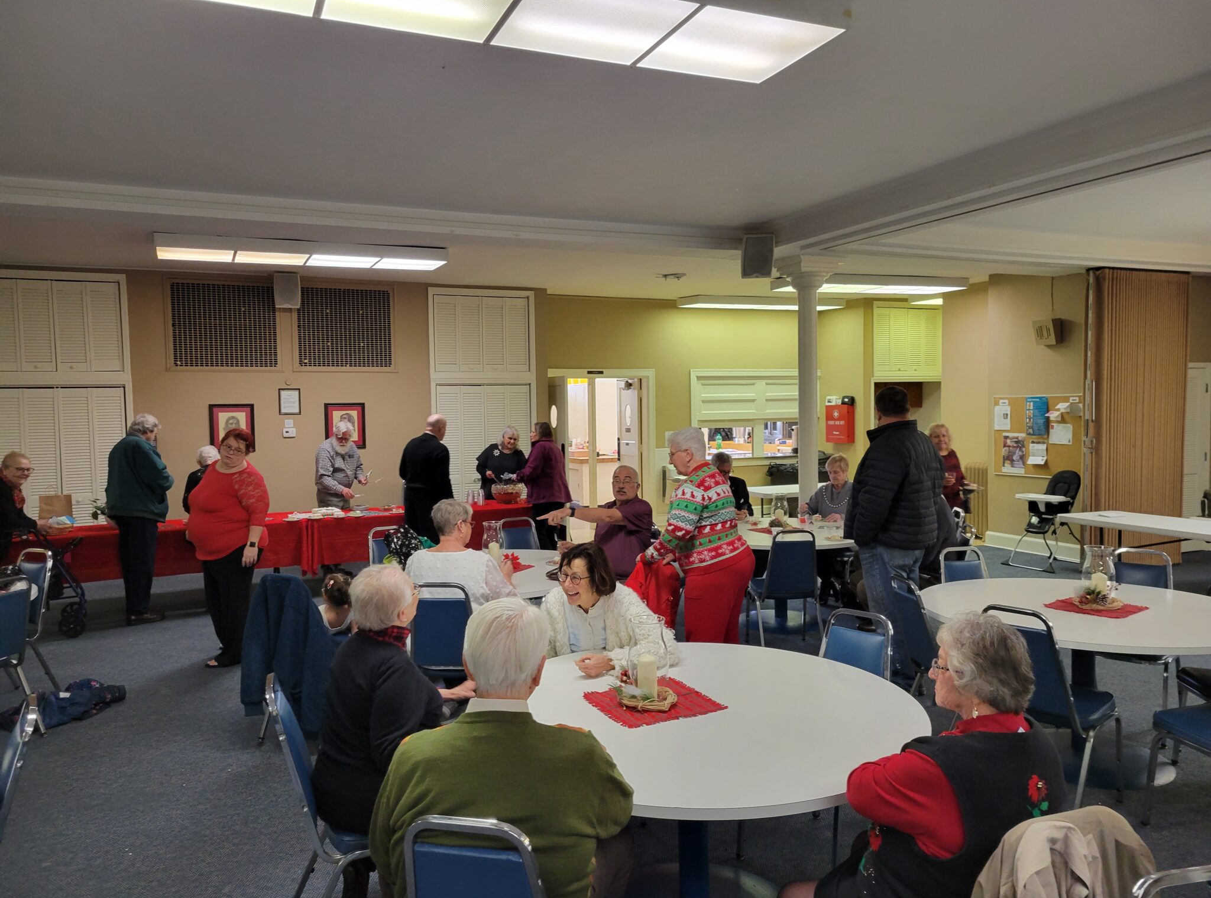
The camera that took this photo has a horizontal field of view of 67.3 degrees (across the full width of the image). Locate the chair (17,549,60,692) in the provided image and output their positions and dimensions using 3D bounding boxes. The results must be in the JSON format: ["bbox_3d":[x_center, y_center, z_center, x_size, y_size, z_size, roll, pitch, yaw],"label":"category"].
[{"bbox_3d":[-3.588,1.073,5.400,0.450,0.890,0.560,1,3,22],"label":"chair"}]

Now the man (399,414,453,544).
[{"bbox_3d":[-1.587,0.529,8.009,0.520,1.670,0.340,1,3,22],"label":"man"}]

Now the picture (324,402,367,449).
[{"bbox_3d":[-2.962,-0.260,10.370,0.455,0.525,0.030,-2,3,-23],"label":"picture"}]

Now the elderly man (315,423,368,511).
[{"bbox_3d":[-2.694,0.501,9.206,0.540,1.620,0.480,-2,3,-31],"label":"elderly man"}]

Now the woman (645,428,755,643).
[{"bbox_3d":[0.505,0.682,4.863,0.550,1.600,0.500,0,3,16],"label":"woman"}]

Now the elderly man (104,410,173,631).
[{"bbox_3d":[-3.814,0.559,7.456,0.530,1.710,0.450,2,4,41],"label":"elderly man"}]

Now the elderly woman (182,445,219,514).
[{"bbox_3d":[-3.309,0.670,7.517,0.450,1.450,0.360,-2,3,-30],"label":"elderly woman"}]

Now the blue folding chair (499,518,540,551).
[{"bbox_3d":[-0.634,0.980,6.798,0.450,0.870,0.560,-1,3,-9],"label":"blue folding chair"}]

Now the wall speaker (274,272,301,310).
[{"bbox_3d":[-3.420,-1.698,9.773,0.270,0.380,0.230,-2,11,-20],"label":"wall speaker"}]

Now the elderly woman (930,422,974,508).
[{"bbox_3d":[3.695,0.470,9.863,0.500,1.500,0.380,0,3,19],"label":"elderly woman"}]

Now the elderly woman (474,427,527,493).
[{"bbox_3d":[-1.129,0.499,9.815,0.520,1.540,0.400,-2,3,-22],"label":"elderly woman"}]

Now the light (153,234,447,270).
[{"bbox_3d":[-2.716,-1.765,8.255,2.440,0.125,0.610,-2,3,-23],"label":"light"}]

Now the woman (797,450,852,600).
[{"bbox_3d":[1.938,0.690,7.887,0.560,1.270,0.750,1,4,33],"label":"woman"}]

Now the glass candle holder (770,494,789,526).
[{"bbox_3d":[1.394,0.507,7.264,0.135,0.260,0.135,-1,3,0],"label":"glass candle holder"}]

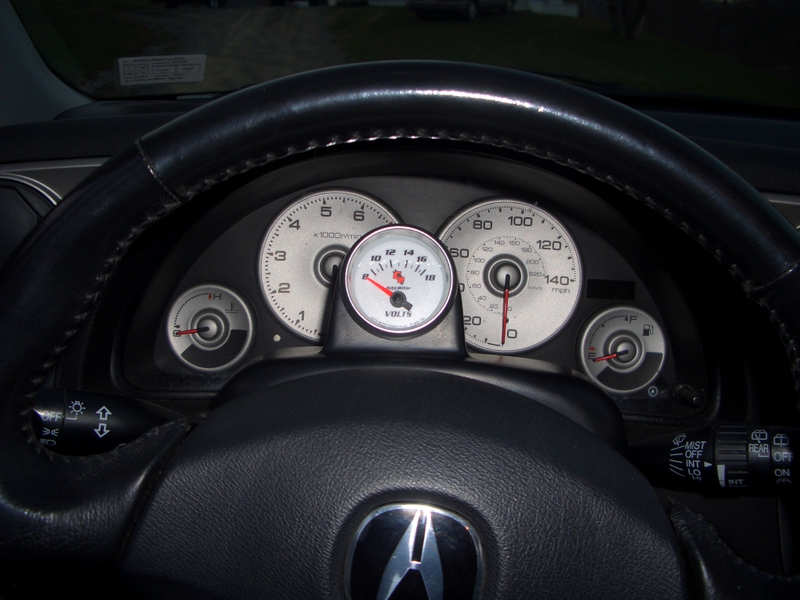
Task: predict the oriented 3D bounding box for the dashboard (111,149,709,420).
[{"bbox_3d":[0.014,-0.013,0.518,0.370,0.163,0.085,3,0,0],"label":"dashboard"}]

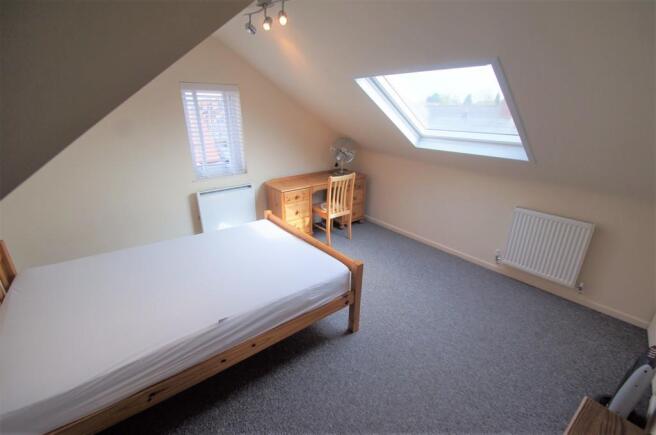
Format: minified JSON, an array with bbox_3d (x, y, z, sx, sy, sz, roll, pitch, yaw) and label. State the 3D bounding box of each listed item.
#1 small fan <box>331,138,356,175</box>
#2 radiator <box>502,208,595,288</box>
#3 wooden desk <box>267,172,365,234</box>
[{"bbox_3d":[0.221,-0.970,4.337,0.380,0.518,0.260,6,21,15],"label":"small fan"},{"bbox_3d":[2.067,0.258,2.593,0.090,0.600,0.584,-15,26,-36],"label":"radiator"},{"bbox_3d":[-0.190,-0.193,4.082,1.454,0.760,0.634,-15,26,-36],"label":"wooden desk"}]

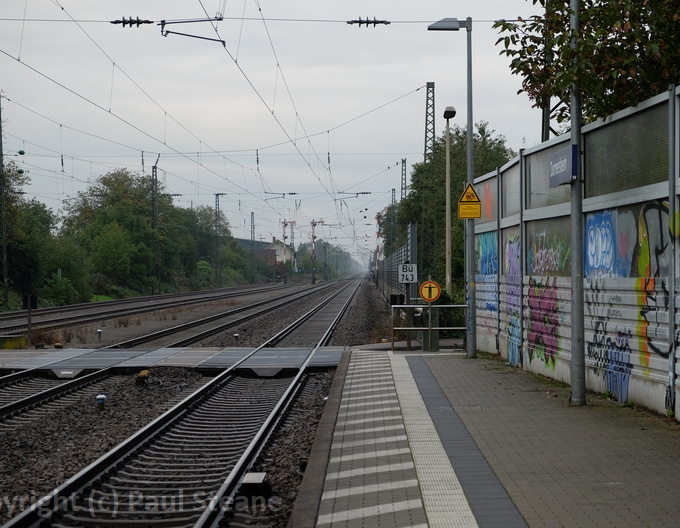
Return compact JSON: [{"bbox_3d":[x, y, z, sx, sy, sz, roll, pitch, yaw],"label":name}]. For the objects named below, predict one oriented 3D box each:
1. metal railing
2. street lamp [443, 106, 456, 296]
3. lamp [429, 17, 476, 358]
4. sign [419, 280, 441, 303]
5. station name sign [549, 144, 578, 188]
[{"bbox_3d":[1.745,1.254,35.600,1.462,0.900,0.060,0,0,1],"label":"metal railing"},{"bbox_3d":[3.187,-1.177,52.720,0.360,6.772,0.650,0,0,-3],"label":"street lamp"},{"bbox_3d":[2.040,-1.394,33.400,0.850,6.256,0.290,0,0,1],"label":"lamp"},{"bbox_3d":[1.760,0.539,35.500,0.410,0.410,0.030,0,0,1],"label":"sign"},{"bbox_3d":[2.736,-1.166,22.450,0.065,0.410,2.550,0,0,1],"label":"station name sign"}]

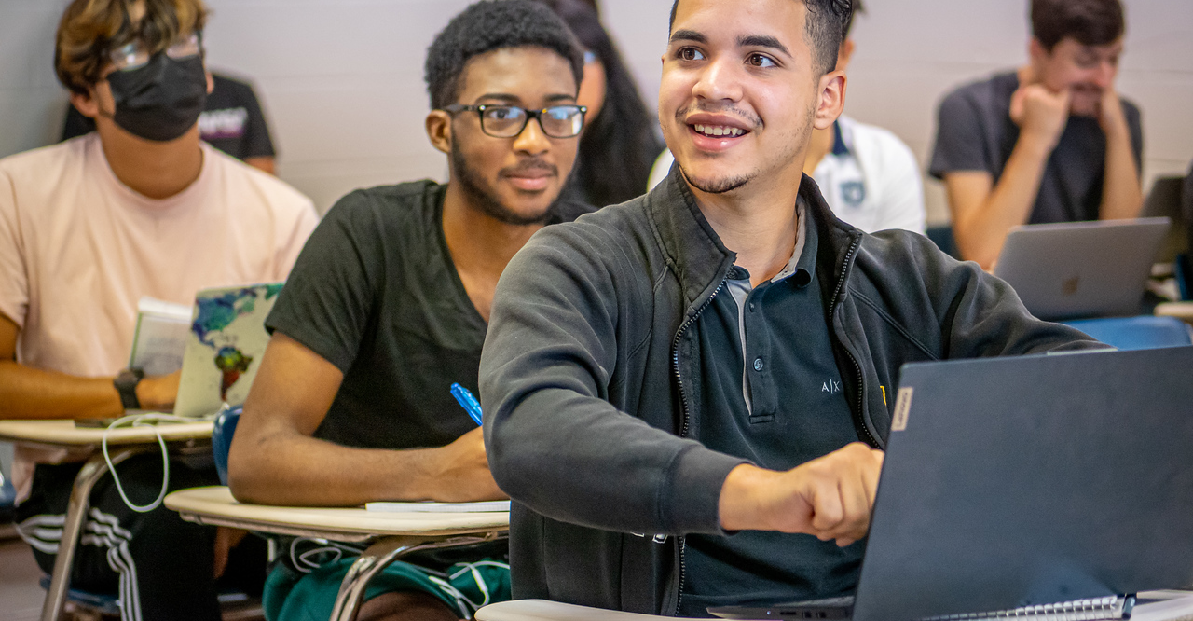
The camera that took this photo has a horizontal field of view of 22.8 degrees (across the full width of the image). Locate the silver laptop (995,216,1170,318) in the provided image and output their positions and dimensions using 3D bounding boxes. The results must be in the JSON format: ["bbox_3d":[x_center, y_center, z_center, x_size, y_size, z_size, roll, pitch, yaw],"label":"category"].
[{"bbox_3d":[0.684,-0.051,4.666,0.305,0.202,0.309,-5,8,-28],"label":"silver laptop"}]

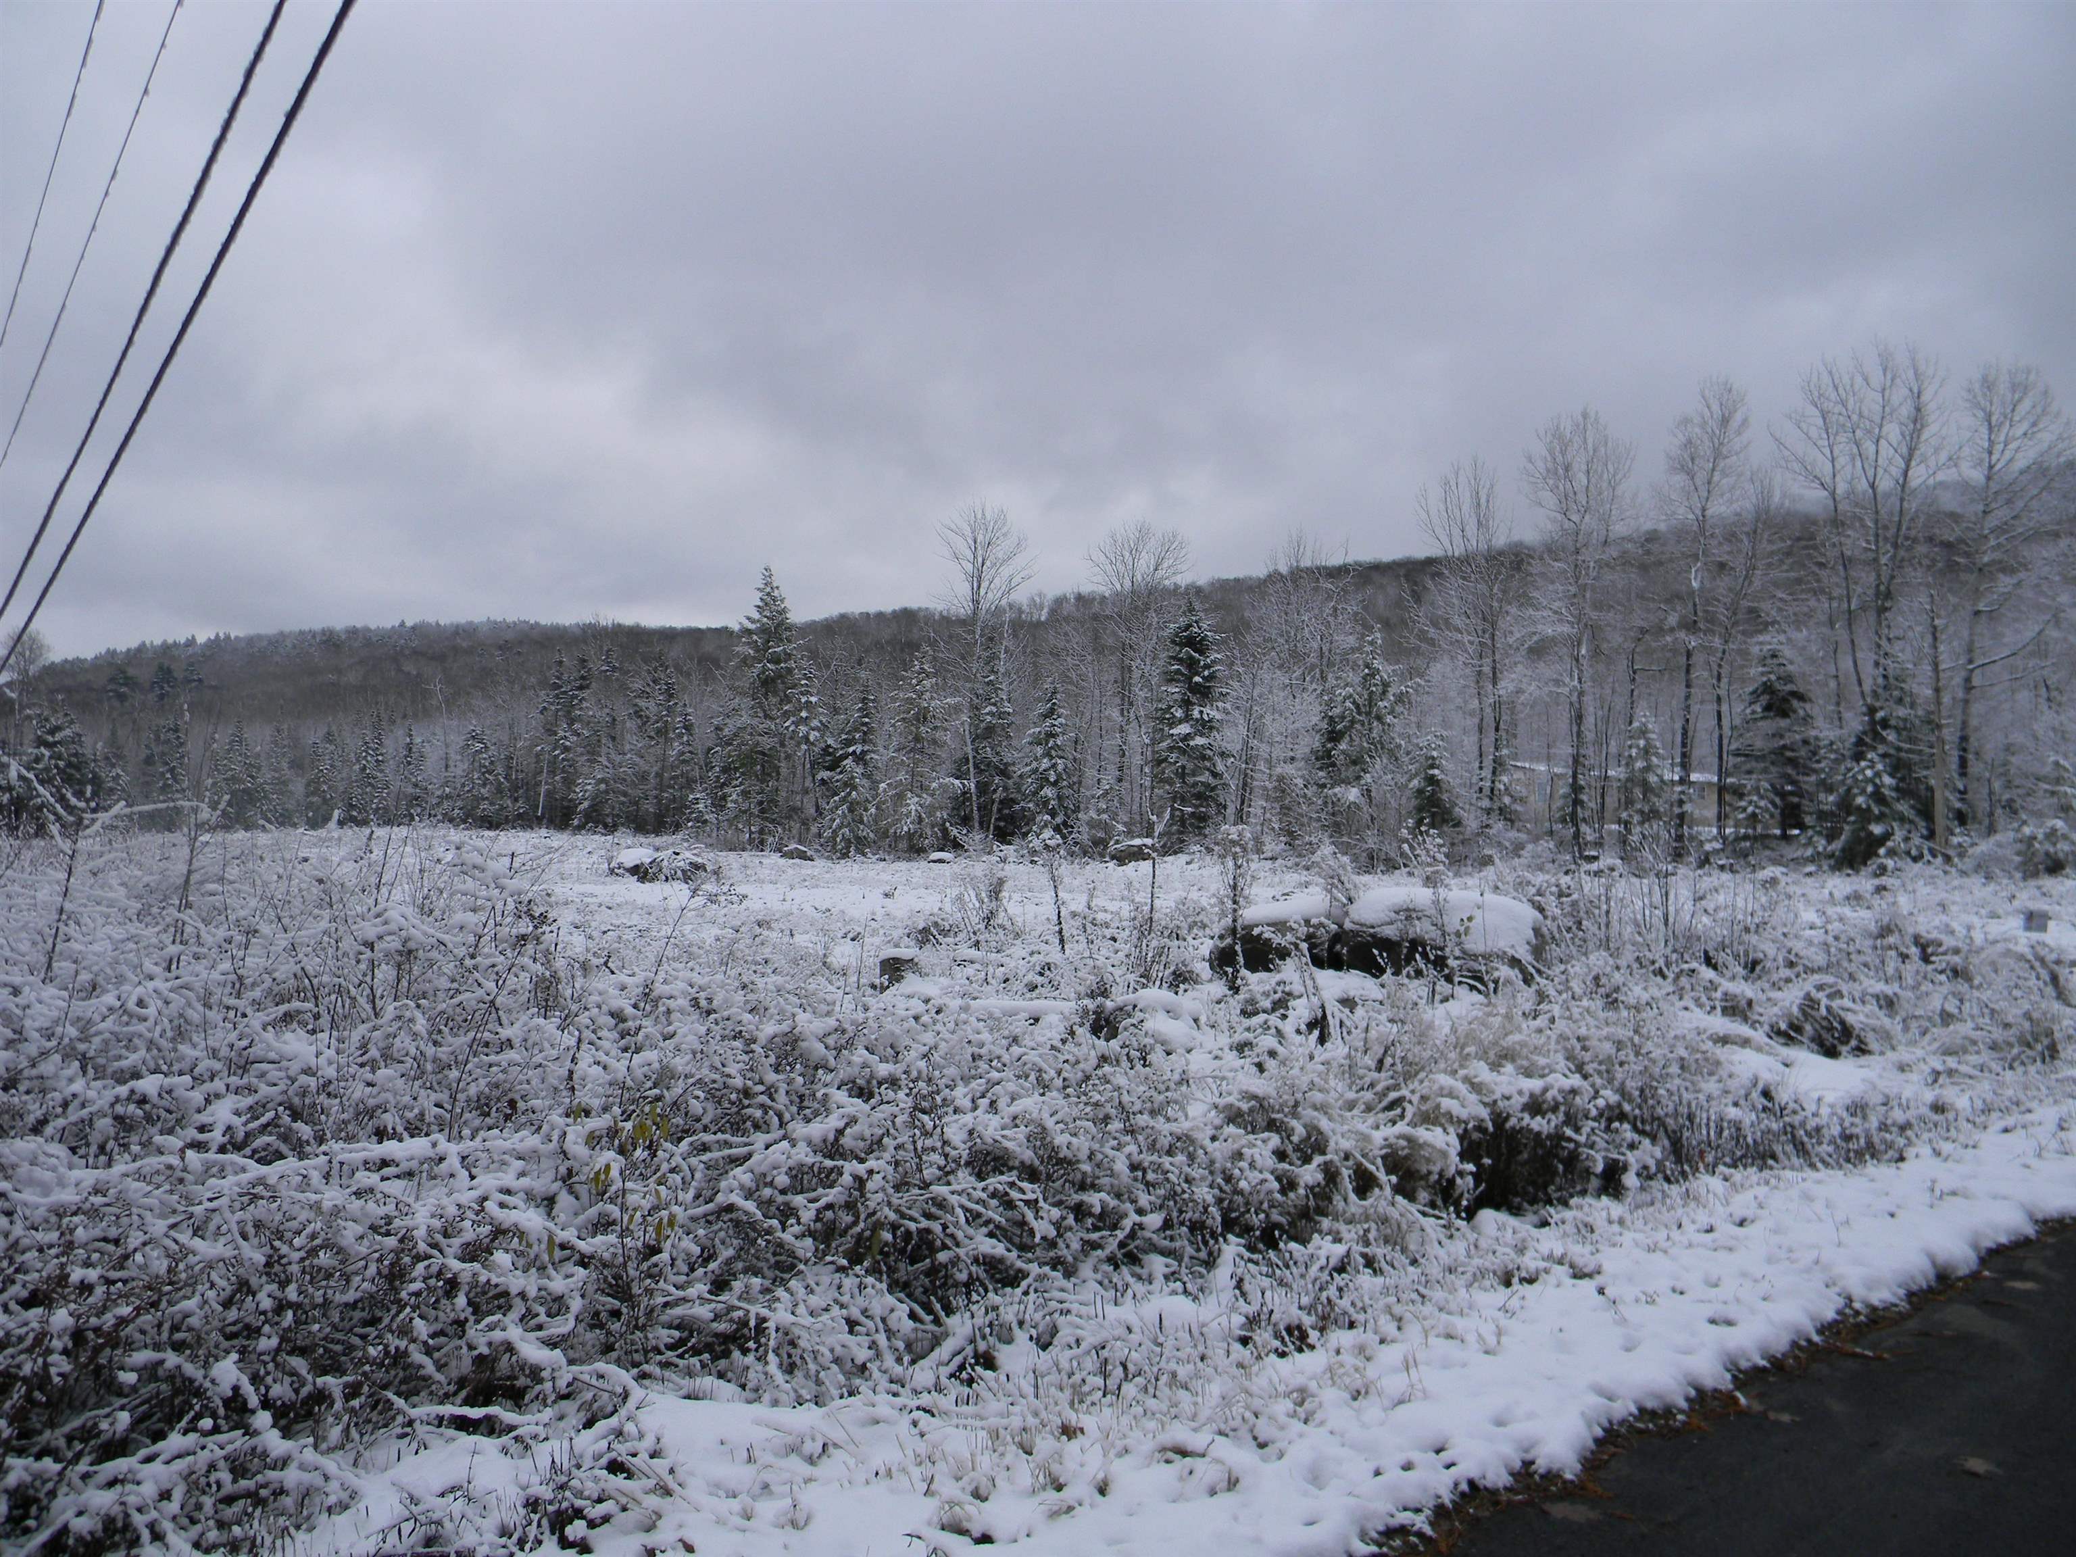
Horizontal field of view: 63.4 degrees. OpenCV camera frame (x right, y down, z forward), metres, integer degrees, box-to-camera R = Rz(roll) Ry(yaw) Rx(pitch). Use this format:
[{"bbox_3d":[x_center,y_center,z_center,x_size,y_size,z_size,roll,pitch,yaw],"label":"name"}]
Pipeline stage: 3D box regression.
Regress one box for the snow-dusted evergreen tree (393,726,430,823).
[{"bbox_3d":[-31.729,-0.123,85.000,1.900,5.100,1.900,0,0,0],"label":"snow-dusted evergreen tree"}]

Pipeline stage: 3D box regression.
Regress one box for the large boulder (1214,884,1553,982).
[{"bbox_3d":[3.549,1.614,17.500,3.450,1.080,2.200,0,0,0],"label":"large boulder"}]

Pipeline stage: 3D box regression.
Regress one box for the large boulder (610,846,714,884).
[{"bbox_3d":[-8.963,2.067,40.000,2.500,0.900,1.900,0,0,0],"label":"large boulder"}]

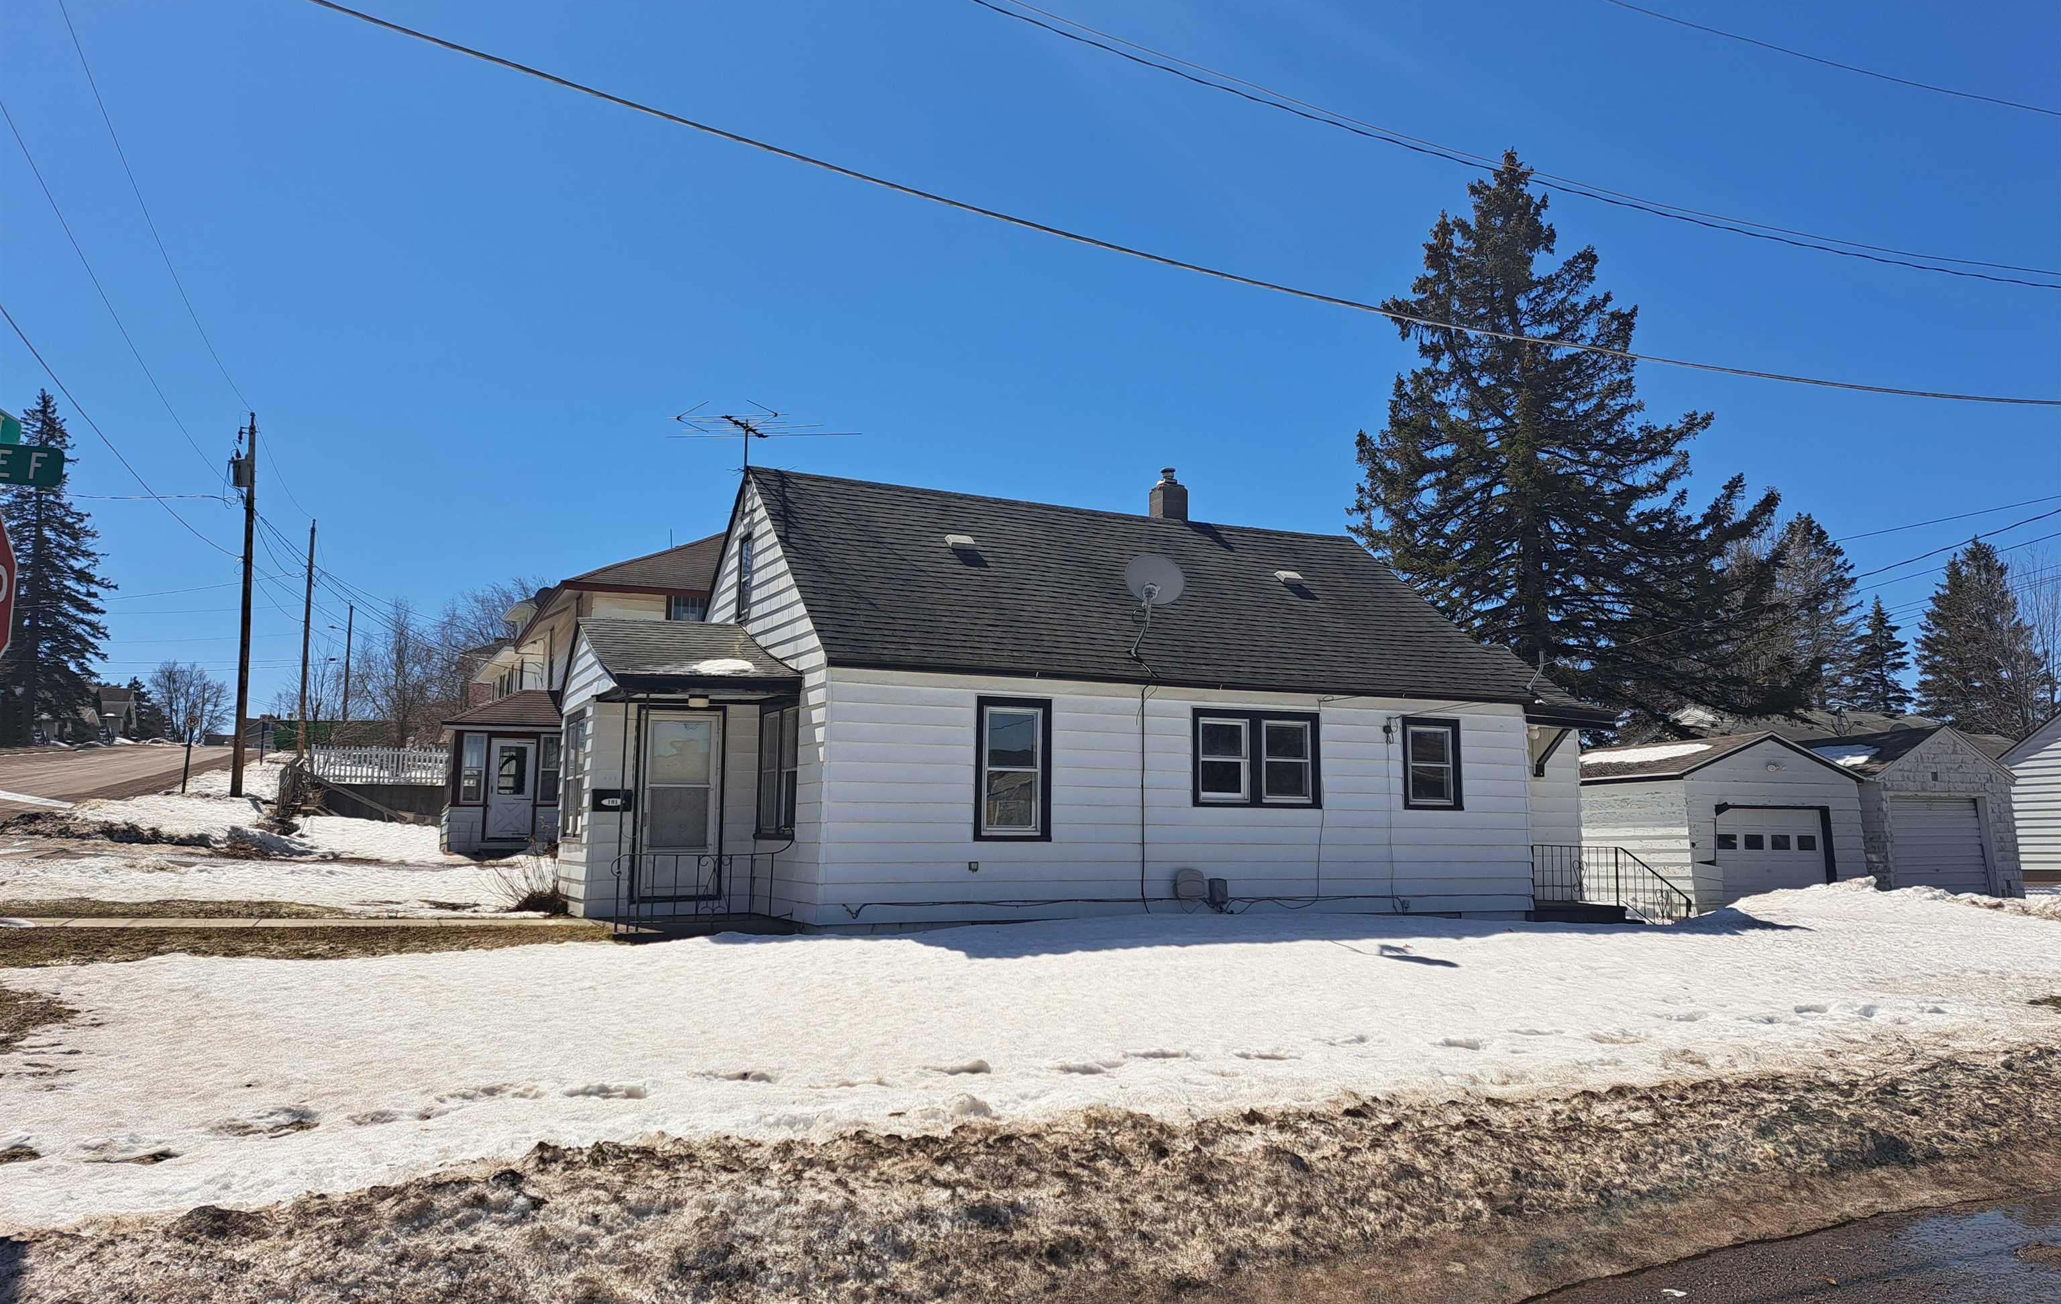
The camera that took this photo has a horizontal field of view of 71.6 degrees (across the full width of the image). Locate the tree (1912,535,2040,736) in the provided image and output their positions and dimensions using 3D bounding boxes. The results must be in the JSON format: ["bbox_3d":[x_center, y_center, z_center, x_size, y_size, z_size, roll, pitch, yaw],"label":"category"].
[{"bbox_3d":[37.288,1.990,56.233,5.500,12.998,5.500,-4,-8,33],"label":"tree"}]

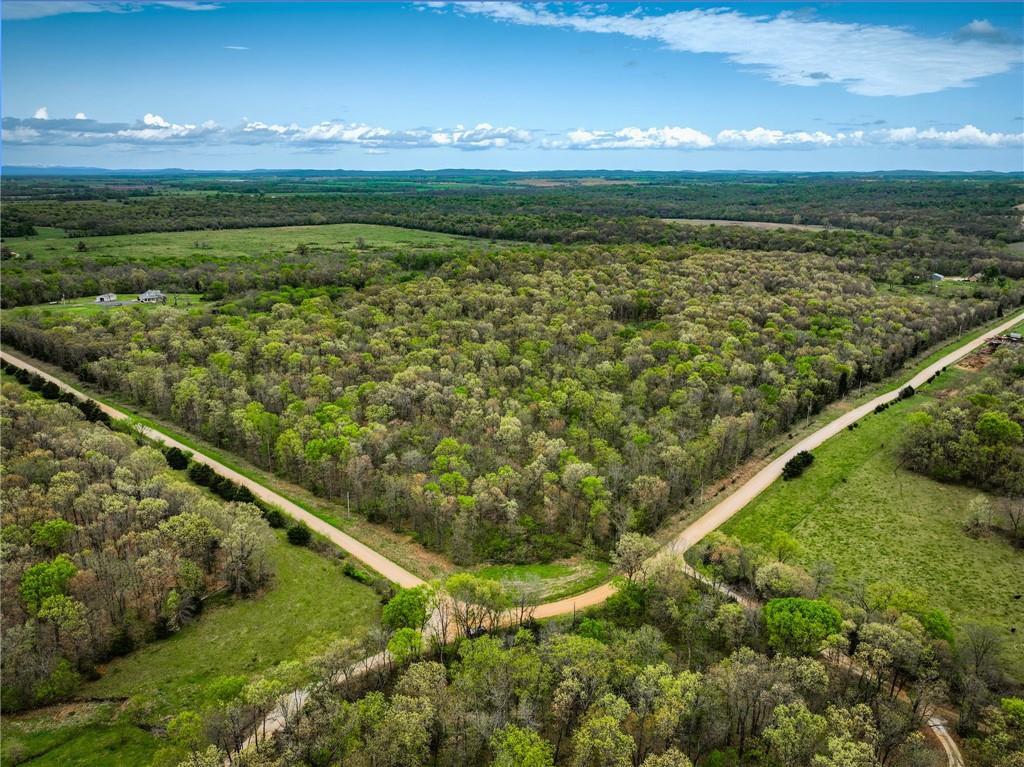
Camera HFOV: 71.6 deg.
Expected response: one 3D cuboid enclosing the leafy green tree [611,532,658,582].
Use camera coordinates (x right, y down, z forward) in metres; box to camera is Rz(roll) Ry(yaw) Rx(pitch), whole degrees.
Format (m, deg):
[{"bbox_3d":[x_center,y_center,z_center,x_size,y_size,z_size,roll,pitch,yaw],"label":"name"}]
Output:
[{"bbox_3d":[31.161,44.778,180.540,12.000,14.300,11.800,0,17,0],"label":"leafy green tree"}]

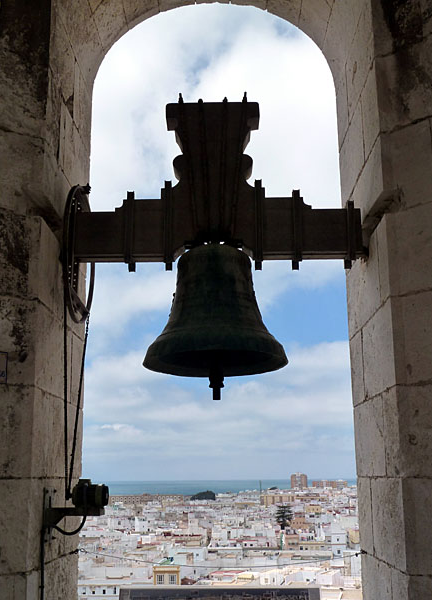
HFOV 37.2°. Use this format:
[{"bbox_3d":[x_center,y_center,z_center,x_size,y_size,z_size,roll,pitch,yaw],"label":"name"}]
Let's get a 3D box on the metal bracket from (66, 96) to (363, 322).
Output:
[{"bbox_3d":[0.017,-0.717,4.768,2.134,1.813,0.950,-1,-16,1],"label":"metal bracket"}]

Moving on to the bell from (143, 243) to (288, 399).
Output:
[{"bbox_3d":[0.004,0.153,4.526,0.999,1.056,0.999,-1,-16,1],"label":"bell"}]

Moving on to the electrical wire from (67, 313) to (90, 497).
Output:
[{"bbox_3d":[-0.975,0.699,4.607,0.030,1.372,0.030,0,-31,1],"label":"electrical wire"}]

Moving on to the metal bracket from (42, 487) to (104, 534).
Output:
[{"bbox_3d":[-0.926,1.386,4.198,0.374,0.320,0.220,-1,-16,1],"label":"metal bracket"}]

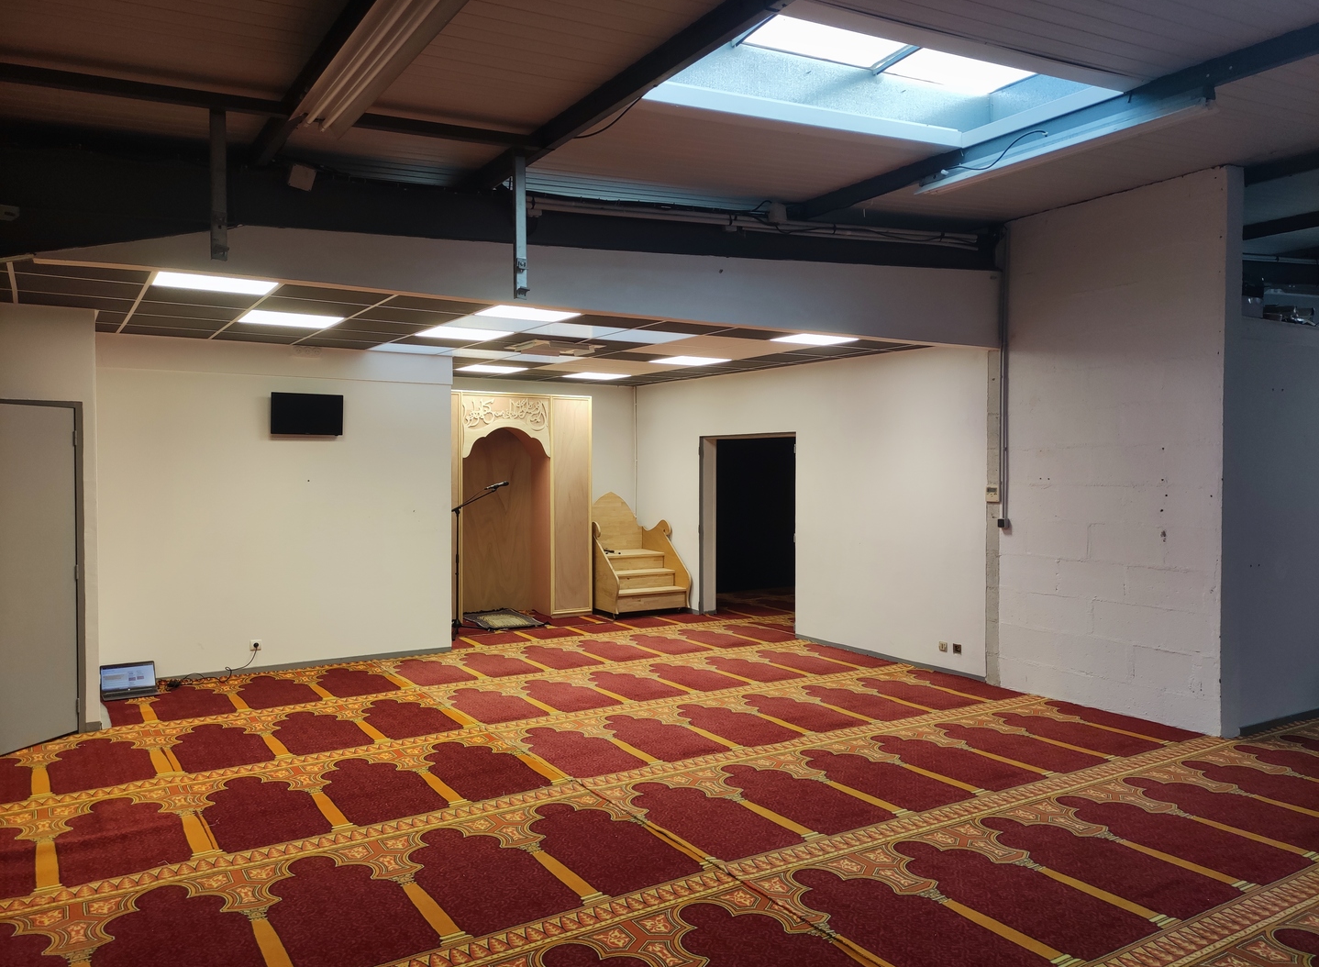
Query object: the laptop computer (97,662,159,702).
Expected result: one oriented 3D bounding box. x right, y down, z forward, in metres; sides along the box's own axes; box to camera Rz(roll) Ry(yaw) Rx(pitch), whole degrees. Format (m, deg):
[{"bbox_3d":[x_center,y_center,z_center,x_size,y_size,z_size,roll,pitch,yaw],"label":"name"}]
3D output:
[{"bbox_3d":[-3.828,1.426,6.897,0.355,0.205,0.320,-1,1,-33],"label":"laptop computer"}]

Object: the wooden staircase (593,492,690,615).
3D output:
[{"bbox_3d":[-0.322,0.785,10.911,0.910,1.355,1.060,-1,1,-31],"label":"wooden staircase"}]

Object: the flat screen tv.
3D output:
[{"bbox_3d":[-2.855,-0.560,7.722,0.560,0.333,0.055,-1,5,-33],"label":"flat screen tv"}]

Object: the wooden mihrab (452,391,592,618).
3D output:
[{"bbox_3d":[-1.757,0.253,10.359,2.040,2.435,0.560,-1,1,-33],"label":"wooden mihrab"}]

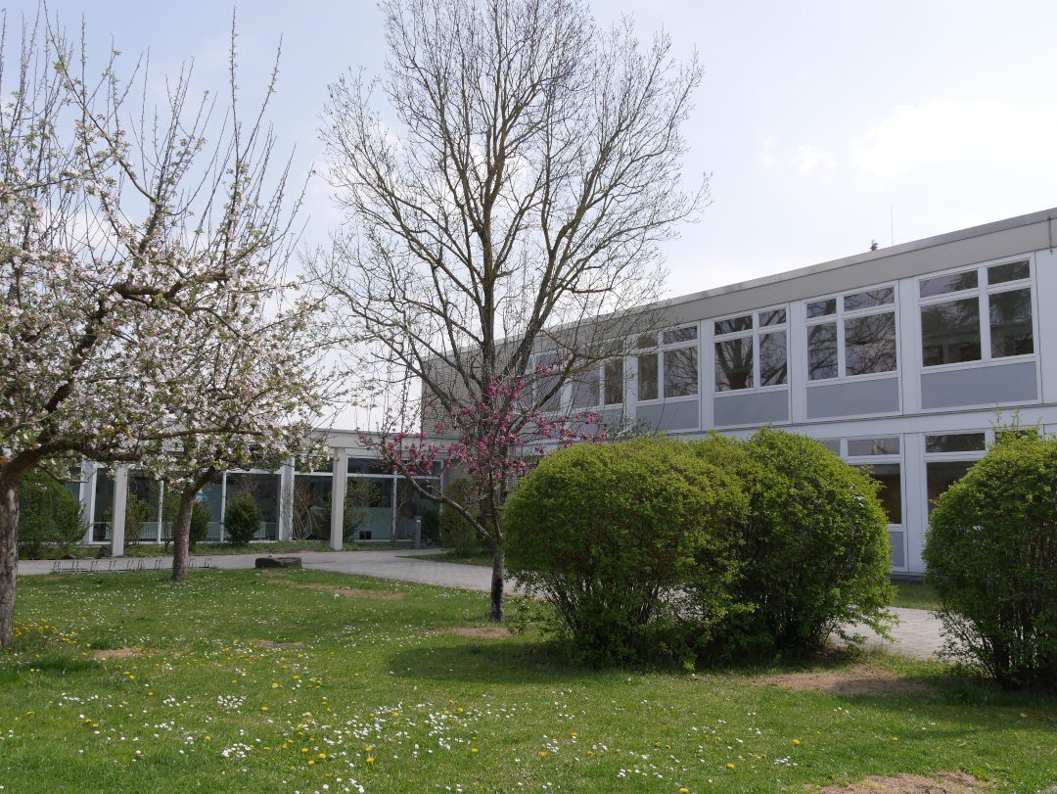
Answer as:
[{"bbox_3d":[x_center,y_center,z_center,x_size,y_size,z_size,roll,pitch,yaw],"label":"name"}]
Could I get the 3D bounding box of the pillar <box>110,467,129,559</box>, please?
[{"bbox_3d":[-11.943,3.135,26.808,0.260,2.984,0.265,6,-9,-37],"label":"pillar"}]

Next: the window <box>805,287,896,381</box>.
[{"bbox_3d":[7.762,-1.481,22.111,0.140,2.055,2.450,6,-9,-37],"label":"window"}]

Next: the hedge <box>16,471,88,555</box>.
[{"bbox_3d":[-13.601,3.292,26.018,2.100,2.500,1.600,6,-9,-37],"label":"hedge"}]

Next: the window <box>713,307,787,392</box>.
[{"bbox_3d":[5.915,-1.217,24.474,0.140,2.047,2.421,6,-9,-37],"label":"window"}]

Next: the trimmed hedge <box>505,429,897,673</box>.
[{"bbox_3d":[1.830,1.515,9.750,4.050,2.400,2.400,2,-7,-11],"label":"trimmed hedge"}]

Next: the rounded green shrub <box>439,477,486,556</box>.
[{"bbox_3d":[-2.219,4.058,31.019,1.400,2.400,1.400,6,-9,-37],"label":"rounded green shrub"}]

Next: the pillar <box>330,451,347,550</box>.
[{"bbox_3d":[-6.446,3.476,31.068,0.265,3.379,0.265,6,-9,-37],"label":"pillar"}]

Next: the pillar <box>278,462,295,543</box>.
[{"bbox_3d":[-8.360,3.521,31.667,0.380,2.891,0.300,6,-9,-37],"label":"pillar"}]

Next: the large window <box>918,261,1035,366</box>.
[{"bbox_3d":[9.606,-1.755,19.753,0.140,2.077,2.457,6,-9,-37],"label":"large window"}]

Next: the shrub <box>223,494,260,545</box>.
[{"bbox_3d":[-9.317,3.982,29.827,1.150,1.600,1.150,6,-9,-37],"label":"shrub"}]

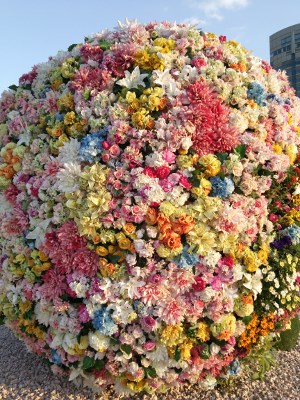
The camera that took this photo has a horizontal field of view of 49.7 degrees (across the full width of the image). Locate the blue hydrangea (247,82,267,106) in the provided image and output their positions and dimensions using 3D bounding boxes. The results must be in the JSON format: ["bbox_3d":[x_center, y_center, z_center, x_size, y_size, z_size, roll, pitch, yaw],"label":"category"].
[{"bbox_3d":[0.588,-0.582,1.785,0.110,0.132,0.103,0,-28,-27],"label":"blue hydrangea"}]

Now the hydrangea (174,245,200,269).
[{"bbox_3d":[0.175,0.264,1.513,0.122,0.112,0.099,0,8,-6],"label":"hydrangea"}]

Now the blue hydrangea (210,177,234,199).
[{"bbox_3d":[0.344,-0.059,1.533,0.114,0.104,0.093,0,-5,-14],"label":"blue hydrangea"}]

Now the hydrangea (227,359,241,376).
[{"bbox_3d":[0.529,1.062,2.051,0.100,0.100,0.115,0,-45,-32],"label":"hydrangea"}]

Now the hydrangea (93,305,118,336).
[{"bbox_3d":[-0.228,0.610,1.624,0.120,0.140,0.110,-1,23,11],"label":"hydrangea"}]

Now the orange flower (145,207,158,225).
[{"bbox_3d":[0.007,0.071,1.479,0.070,0.082,0.060,-1,0,0],"label":"orange flower"}]

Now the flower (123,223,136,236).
[{"bbox_3d":[-0.094,0.136,1.486,0.064,0.064,0.048,-1,3,5],"label":"flower"}]

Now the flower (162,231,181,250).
[{"bbox_3d":[0.099,0.181,1.487,0.083,0.083,0.062,0,5,-3],"label":"flower"}]

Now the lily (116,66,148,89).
[{"bbox_3d":[-0.090,-0.631,1.666,0.165,0.125,0.085,-1,-27,6],"label":"lily"}]

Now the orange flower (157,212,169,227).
[{"bbox_3d":[0.057,0.089,1.480,0.066,0.070,0.055,-1,1,-2],"label":"orange flower"}]

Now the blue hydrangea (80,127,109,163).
[{"bbox_3d":[-0.273,-0.268,1.560,0.140,0.165,0.125,-1,-14,12],"label":"blue hydrangea"}]

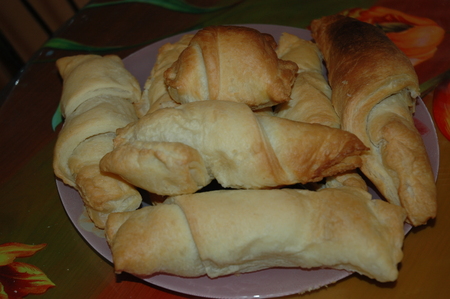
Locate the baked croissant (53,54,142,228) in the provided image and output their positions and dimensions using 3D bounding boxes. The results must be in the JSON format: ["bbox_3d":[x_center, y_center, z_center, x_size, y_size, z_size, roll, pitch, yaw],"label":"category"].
[{"bbox_3d":[-0.082,-0.008,0.548,0.050,0.042,0.133,-10,46,-6],"label":"baked croissant"}]

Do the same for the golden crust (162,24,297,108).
[{"bbox_3d":[0.004,-0.050,0.542,0.082,0.043,0.054,-2,45,2],"label":"golden crust"}]

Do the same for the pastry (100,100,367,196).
[{"bbox_3d":[0.004,0.000,0.494,0.150,0.044,0.056,0,45,5],"label":"pastry"}]

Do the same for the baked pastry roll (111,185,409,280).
[{"bbox_3d":[0.016,0.046,0.479,0.164,0.042,0.056,0,45,5],"label":"baked pastry roll"}]

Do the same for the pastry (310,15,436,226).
[{"bbox_3d":[0.096,-0.026,0.550,0.053,0.047,0.174,-9,46,-6],"label":"pastry"}]

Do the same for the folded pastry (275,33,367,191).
[{"bbox_3d":[0.062,-0.025,0.560,0.045,0.038,0.138,-7,45,-2],"label":"folded pastry"}]

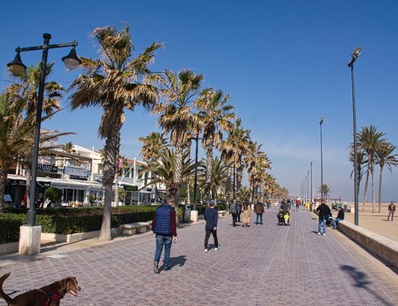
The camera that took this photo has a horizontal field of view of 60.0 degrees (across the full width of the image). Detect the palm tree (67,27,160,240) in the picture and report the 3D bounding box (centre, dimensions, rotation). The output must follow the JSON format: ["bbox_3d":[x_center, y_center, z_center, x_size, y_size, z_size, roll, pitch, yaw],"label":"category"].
[{"bbox_3d":[-3.647,-1.023,14.430,3.750,9.056,3.750,-1,-8,15],"label":"palm tree"}]

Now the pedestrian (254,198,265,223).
[{"bbox_3d":[4.251,4.132,24.214,0.640,1.750,0.430,0,-8,14],"label":"pedestrian"}]

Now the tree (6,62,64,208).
[{"bbox_3d":[-10.821,-0.818,22.677,3.600,10.447,3.600,-1,-8,15],"label":"tree"}]

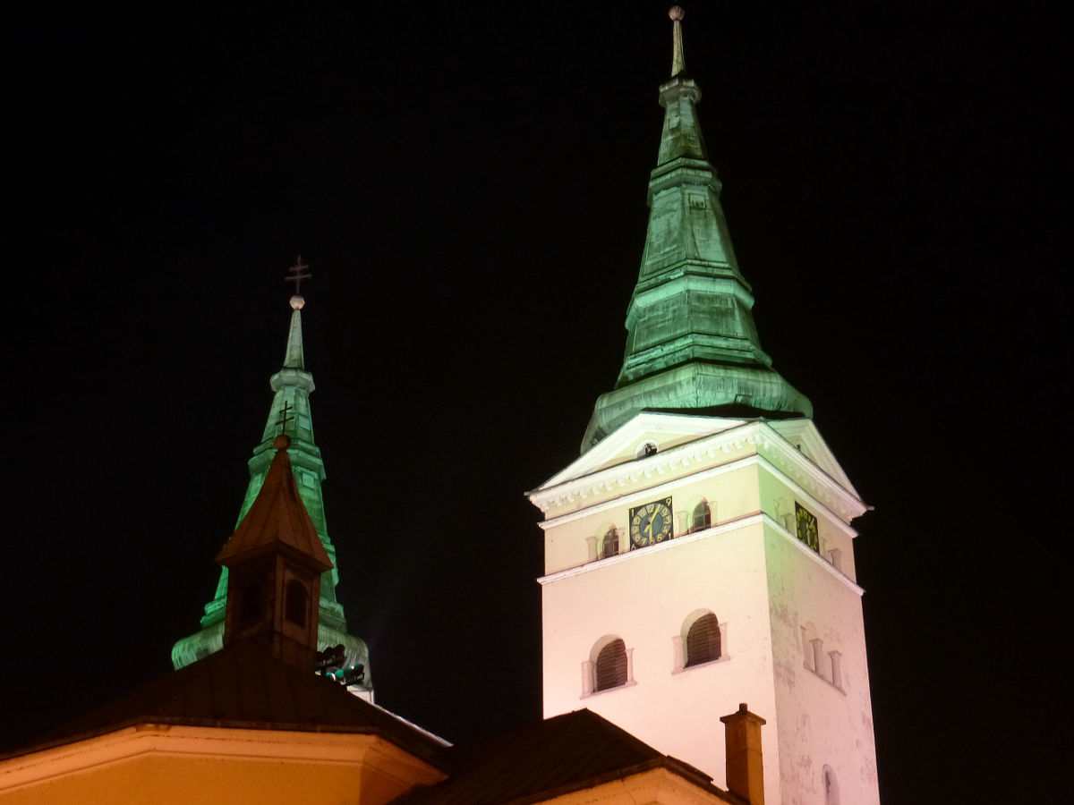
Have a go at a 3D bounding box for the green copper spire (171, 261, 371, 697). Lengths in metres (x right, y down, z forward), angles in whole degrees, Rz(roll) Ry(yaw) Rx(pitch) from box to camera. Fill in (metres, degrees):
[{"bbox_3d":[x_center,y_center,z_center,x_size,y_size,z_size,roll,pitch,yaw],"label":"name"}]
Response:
[{"bbox_3d":[-7.854,1.848,68.935,5.700,15.160,5.700,-19,-34,29],"label":"green copper spire"}]

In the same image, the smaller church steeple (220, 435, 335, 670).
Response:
[{"bbox_3d":[-6.475,3.689,54.523,2.030,6.600,2.030,-19,-34,29],"label":"smaller church steeple"}]

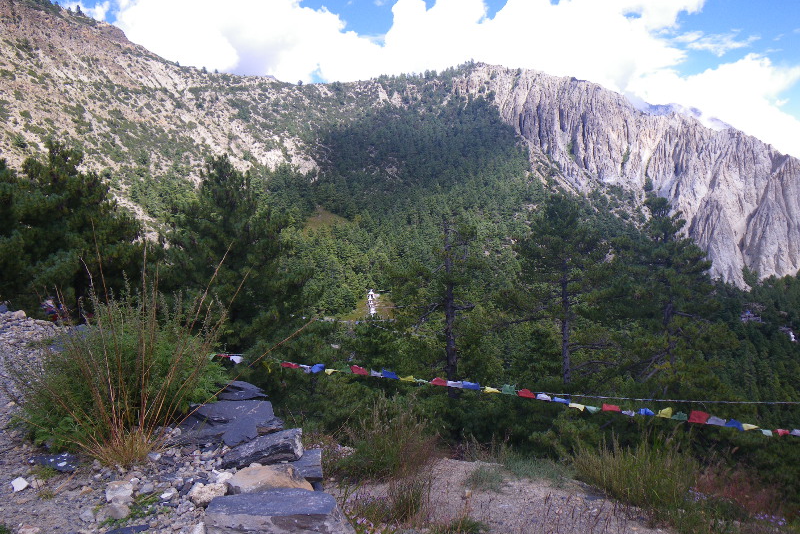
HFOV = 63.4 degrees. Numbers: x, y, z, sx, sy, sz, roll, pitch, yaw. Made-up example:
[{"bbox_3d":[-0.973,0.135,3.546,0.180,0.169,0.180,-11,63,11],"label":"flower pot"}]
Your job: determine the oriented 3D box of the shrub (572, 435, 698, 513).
[{"bbox_3d":[2.184,1.924,6.000,1.130,0.700,0.900,-1,2,0],"label":"shrub"}]

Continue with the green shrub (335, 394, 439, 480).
[{"bbox_3d":[-0.129,1.634,6.200,0.970,0.820,0.900,-1,2,0],"label":"green shrub"}]

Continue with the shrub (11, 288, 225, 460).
[{"bbox_3d":[-2.096,0.790,4.800,1.570,1.270,1.350,-1,2,0],"label":"shrub"}]

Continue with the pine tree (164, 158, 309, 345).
[{"bbox_3d":[-4.348,-0.144,17.000,3.680,5.570,3.600,-1,2,0],"label":"pine tree"}]

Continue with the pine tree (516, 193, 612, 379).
[{"bbox_3d":[5.525,1.105,22.000,3.260,7.210,3.400,-1,2,0],"label":"pine tree"}]

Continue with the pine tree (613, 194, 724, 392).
[{"bbox_3d":[8.921,1.113,21.500,3.720,7.110,3.700,-1,2,0],"label":"pine tree"}]

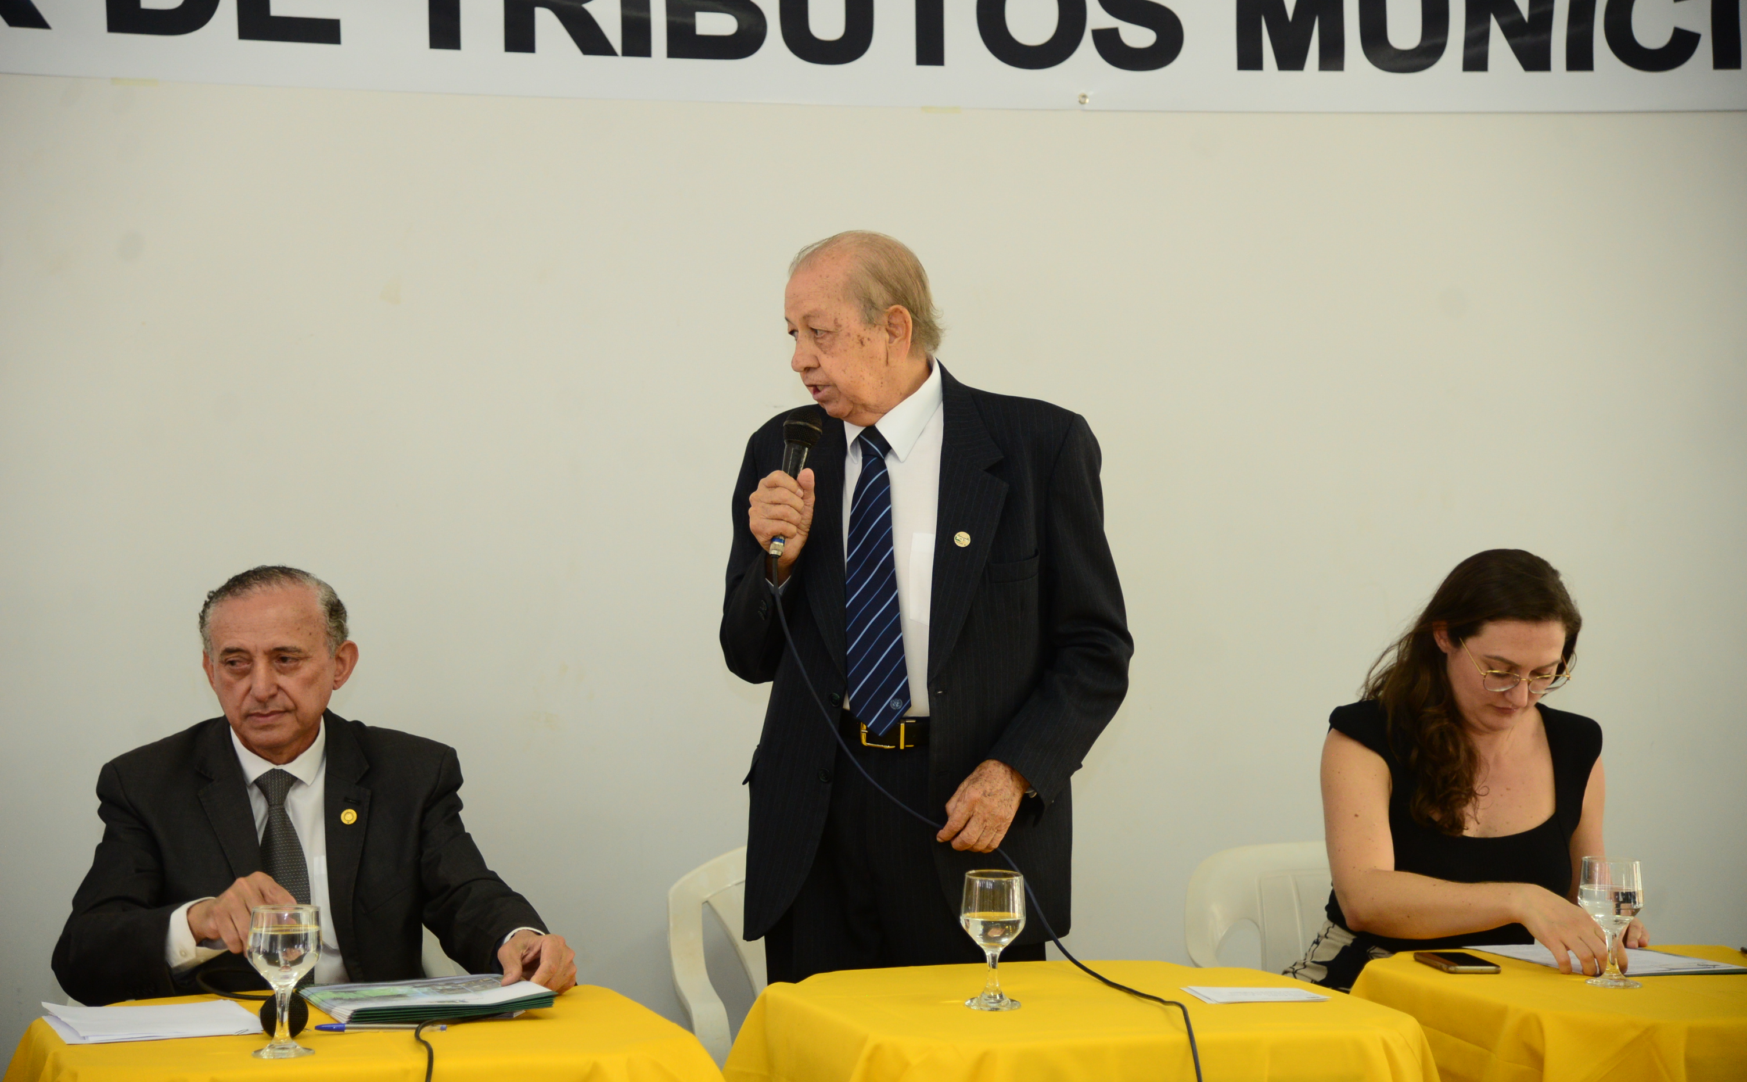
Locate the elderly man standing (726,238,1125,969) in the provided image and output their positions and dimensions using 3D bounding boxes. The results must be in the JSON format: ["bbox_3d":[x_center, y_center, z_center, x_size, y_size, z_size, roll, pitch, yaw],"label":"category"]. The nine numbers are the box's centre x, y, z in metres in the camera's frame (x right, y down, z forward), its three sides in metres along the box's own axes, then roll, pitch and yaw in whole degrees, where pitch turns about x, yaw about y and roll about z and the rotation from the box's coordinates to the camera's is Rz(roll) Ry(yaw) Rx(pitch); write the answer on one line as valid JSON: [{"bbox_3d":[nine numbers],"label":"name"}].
[{"bbox_3d":[0.066,0.440,4.770,0.550,1.690,0.420,0,0,22],"label":"elderly man standing"}]

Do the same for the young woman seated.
[{"bbox_3d":[0.830,0.648,4.880,0.520,1.270,0.800,0,0,-27],"label":"young woman seated"}]

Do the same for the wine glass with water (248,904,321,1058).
[{"bbox_3d":[-0.648,0.484,4.020,0.081,0.163,0.081,0,0,0],"label":"wine glass with water"}]

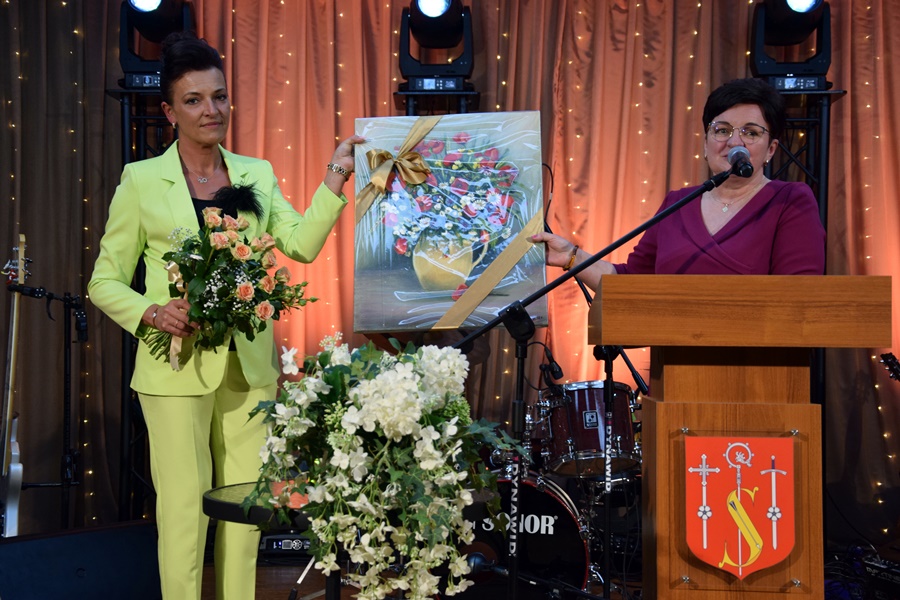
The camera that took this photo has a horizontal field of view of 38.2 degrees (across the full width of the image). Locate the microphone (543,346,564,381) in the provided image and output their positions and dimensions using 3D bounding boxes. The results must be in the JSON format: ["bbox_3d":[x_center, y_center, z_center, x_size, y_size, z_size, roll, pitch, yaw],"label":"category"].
[{"bbox_3d":[0.352,0.215,4.400,0.040,0.120,0.038,-34,16,-27],"label":"microphone"}]

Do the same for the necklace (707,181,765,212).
[{"bbox_3d":[0.708,-0.257,3.200,0.145,0.090,0.115,0,-1,28],"label":"necklace"}]

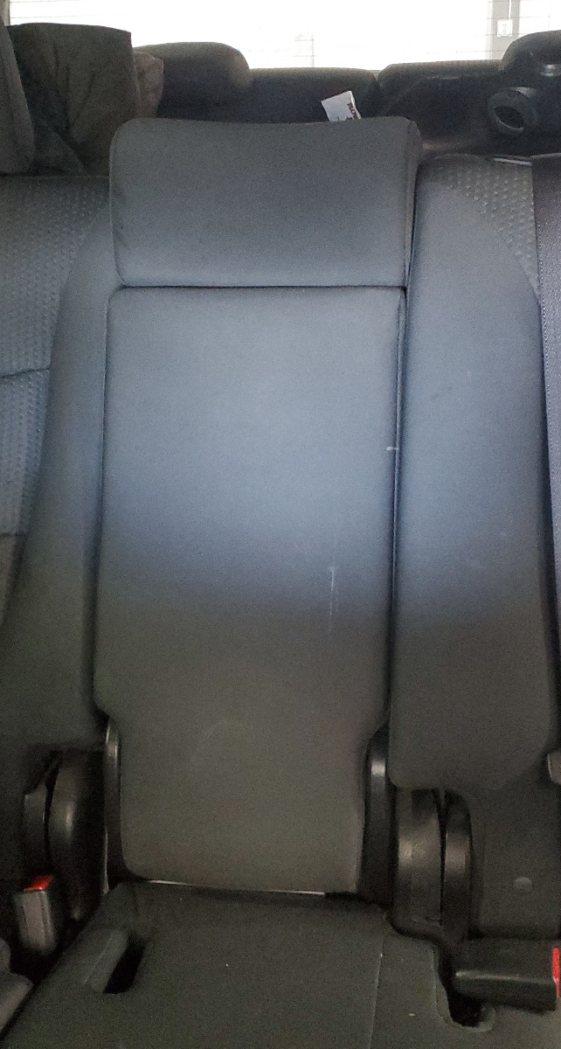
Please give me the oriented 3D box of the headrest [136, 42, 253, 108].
[{"bbox_3d":[-0.164,-0.675,1.580,0.240,0.105,0.095,3,10,12],"label":"headrest"}]

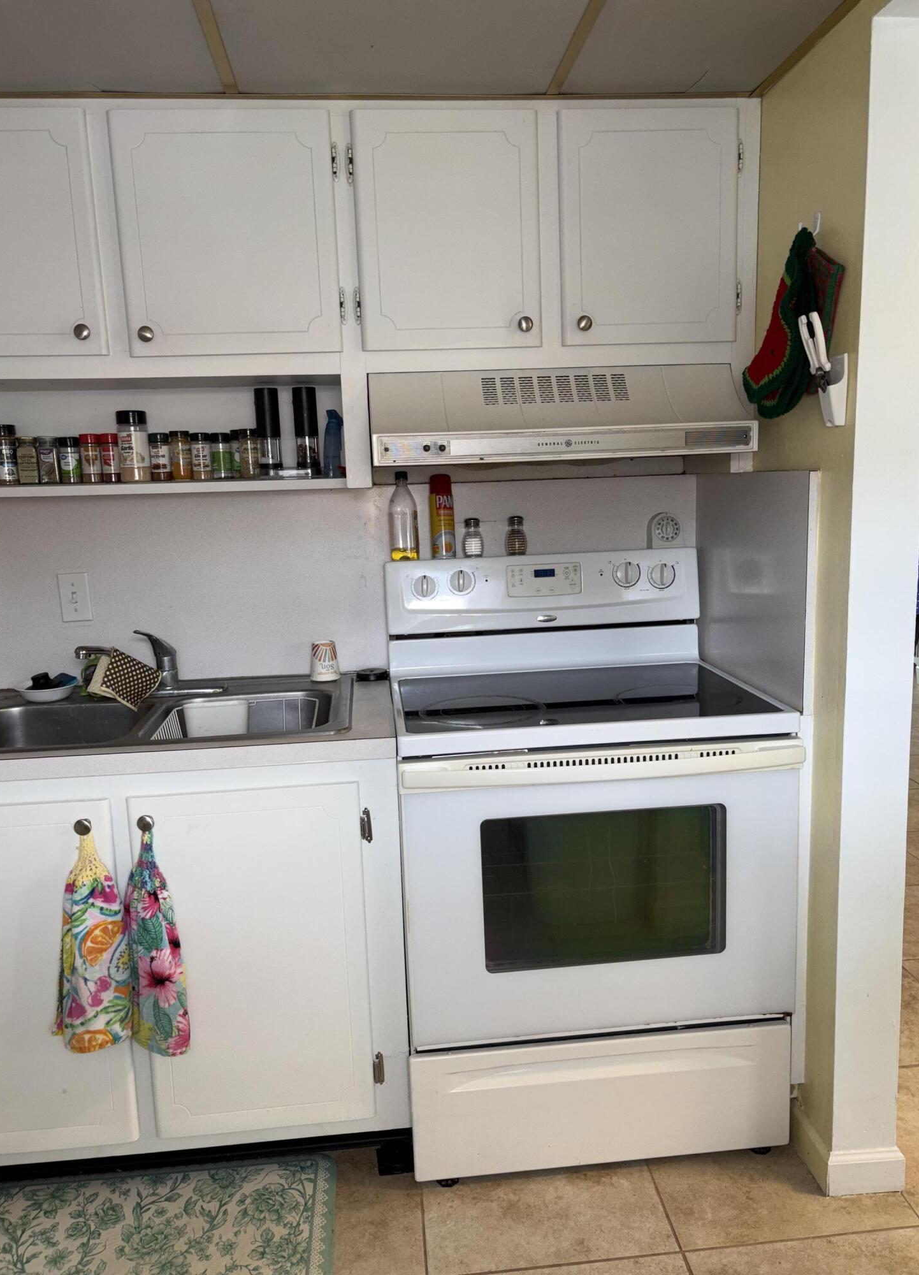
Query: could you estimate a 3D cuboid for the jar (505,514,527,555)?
[{"bbox_3d":[0.137,-0.244,2.298,0.051,0.092,0.051,-3,9,-5],"label":"jar"}]

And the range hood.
[{"bbox_3d":[0.189,-0.474,2.069,0.760,0.190,0.445,-3,9,-5],"label":"range hood"}]

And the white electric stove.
[{"bbox_3d":[0.249,0.436,2.093,0.762,1.188,0.675,-3,9,-5],"label":"white electric stove"}]

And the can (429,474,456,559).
[{"bbox_3d":[-0.040,-0.285,2.270,0.057,0.199,0.057,-2,10,0],"label":"can"}]

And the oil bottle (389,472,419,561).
[{"bbox_3d":[-0.132,-0.285,2.262,0.066,0.209,0.066,-2,10,-3],"label":"oil bottle"}]

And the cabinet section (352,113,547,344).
[{"bbox_3d":[-0.035,-0.809,2.001,0.358,0.438,0.310,-3,9,-5],"label":"cabinet section"}]

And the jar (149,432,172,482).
[{"bbox_3d":[-0.644,-0.388,2.062,0.045,0.101,0.045,-3,9,-5],"label":"jar"}]

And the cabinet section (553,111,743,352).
[{"bbox_3d":[0.359,-0.828,2.035,0.360,0.438,0.310,-3,9,-5],"label":"cabinet section"}]

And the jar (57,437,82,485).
[{"bbox_3d":[-0.831,-0.378,2.046,0.044,0.096,0.044,-3,9,-5],"label":"jar"}]

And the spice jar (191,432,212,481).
[{"bbox_3d":[-0.558,-0.391,2.070,0.044,0.099,0.044,-3,9,-5],"label":"spice jar"}]

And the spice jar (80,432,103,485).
[{"bbox_3d":[-0.804,-0.390,2.093,0.042,0.105,0.042,-5,10,-20],"label":"spice jar"}]

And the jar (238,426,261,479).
[{"bbox_3d":[-0.465,-0.407,2.128,0.044,0.109,0.044,-4,10,-12],"label":"jar"}]

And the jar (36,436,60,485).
[{"bbox_3d":[-0.876,-0.378,2.042,0.043,0.098,0.043,-3,9,-5],"label":"jar"}]

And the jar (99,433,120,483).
[{"bbox_3d":[-0.763,-0.392,2.102,0.042,0.105,0.042,-5,10,-19],"label":"jar"}]

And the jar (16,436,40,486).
[{"bbox_3d":[-0.936,-0.385,2.081,0.040,0.098,0.040,-6,10,-23],"label":"jar"}]

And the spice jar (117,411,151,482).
[{"bbox_3d":[-0.699,-0.408,2.054,0.065,0.149,0.065,-3,9,-5],"label":"spice jar"}]

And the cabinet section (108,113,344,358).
[{"bbox_3d":[-0.450,-0.788,1.966,0.403,0.438,0.310,-3,9,-5],"label":"cabinet section"}]

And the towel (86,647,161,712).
[{"bbox_3d":[-0.740,0.089,2.092,0.155,0.144,0.080,-9,12,-34],"label":"towel"}]

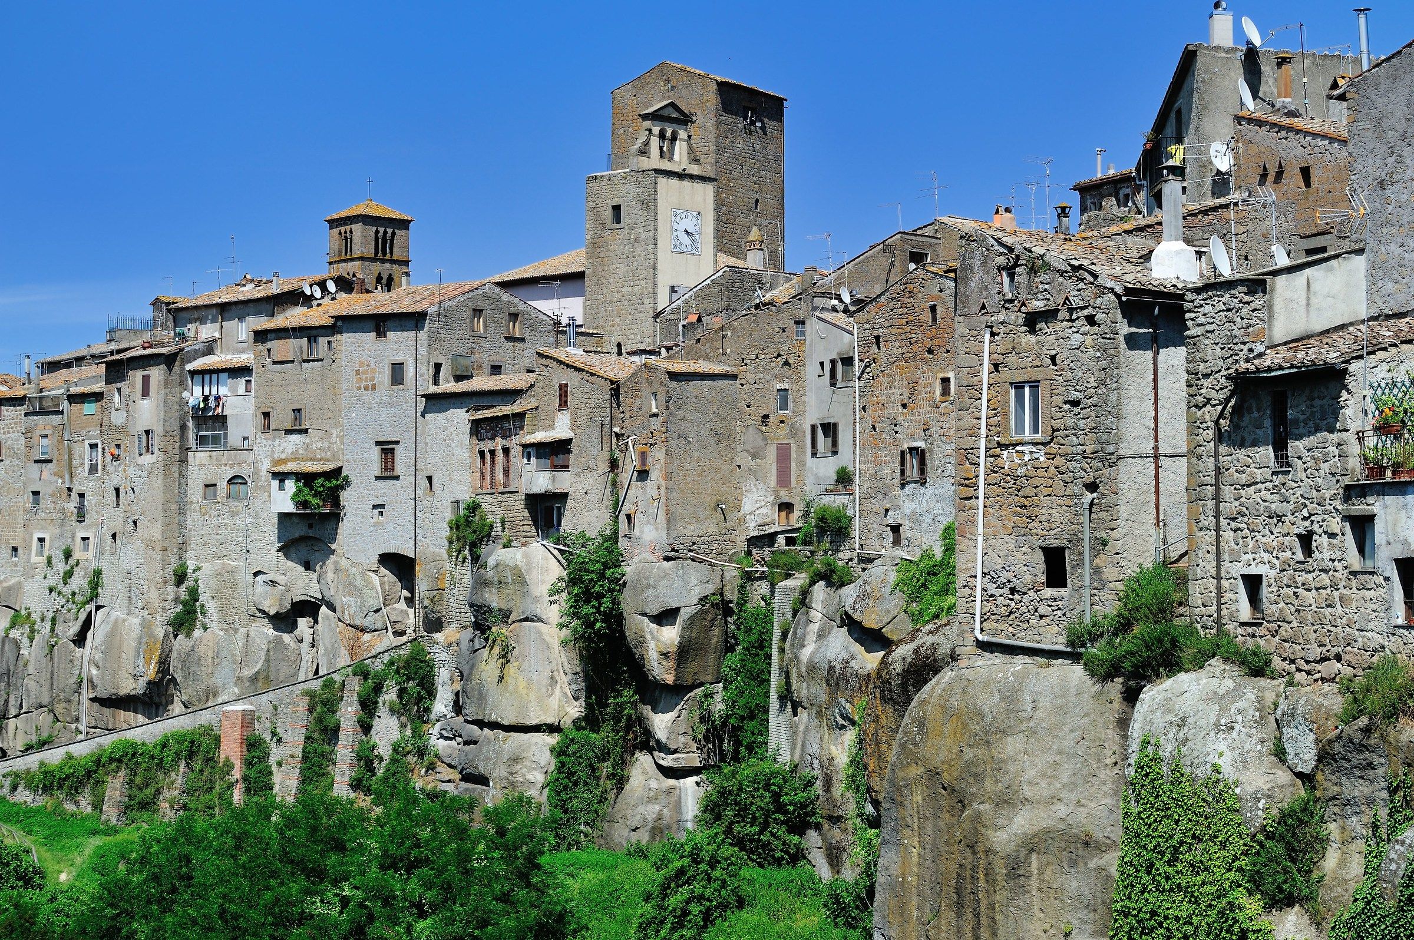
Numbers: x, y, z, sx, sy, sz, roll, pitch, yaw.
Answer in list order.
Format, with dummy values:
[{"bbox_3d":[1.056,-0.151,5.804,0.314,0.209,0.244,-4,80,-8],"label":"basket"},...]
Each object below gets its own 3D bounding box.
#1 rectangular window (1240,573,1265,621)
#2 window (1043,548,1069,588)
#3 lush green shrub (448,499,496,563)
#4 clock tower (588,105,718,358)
[{"bbox_3d":[10.728,2.497,54.000,0.680,0.950,0.220,-1,-2,35],"label":"rectangular window"},{"bbox_3d":[7.296,2.046,57.500,0.660,0.900,0.200,-2,-2,45],"label":"window"},{"bbox_3d":[-10.561,2.720,123.000,2.000,2.950,1.400,-1,-1,30],"label":"lush green shrub"},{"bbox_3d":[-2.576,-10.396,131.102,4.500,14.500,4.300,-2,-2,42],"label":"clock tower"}]

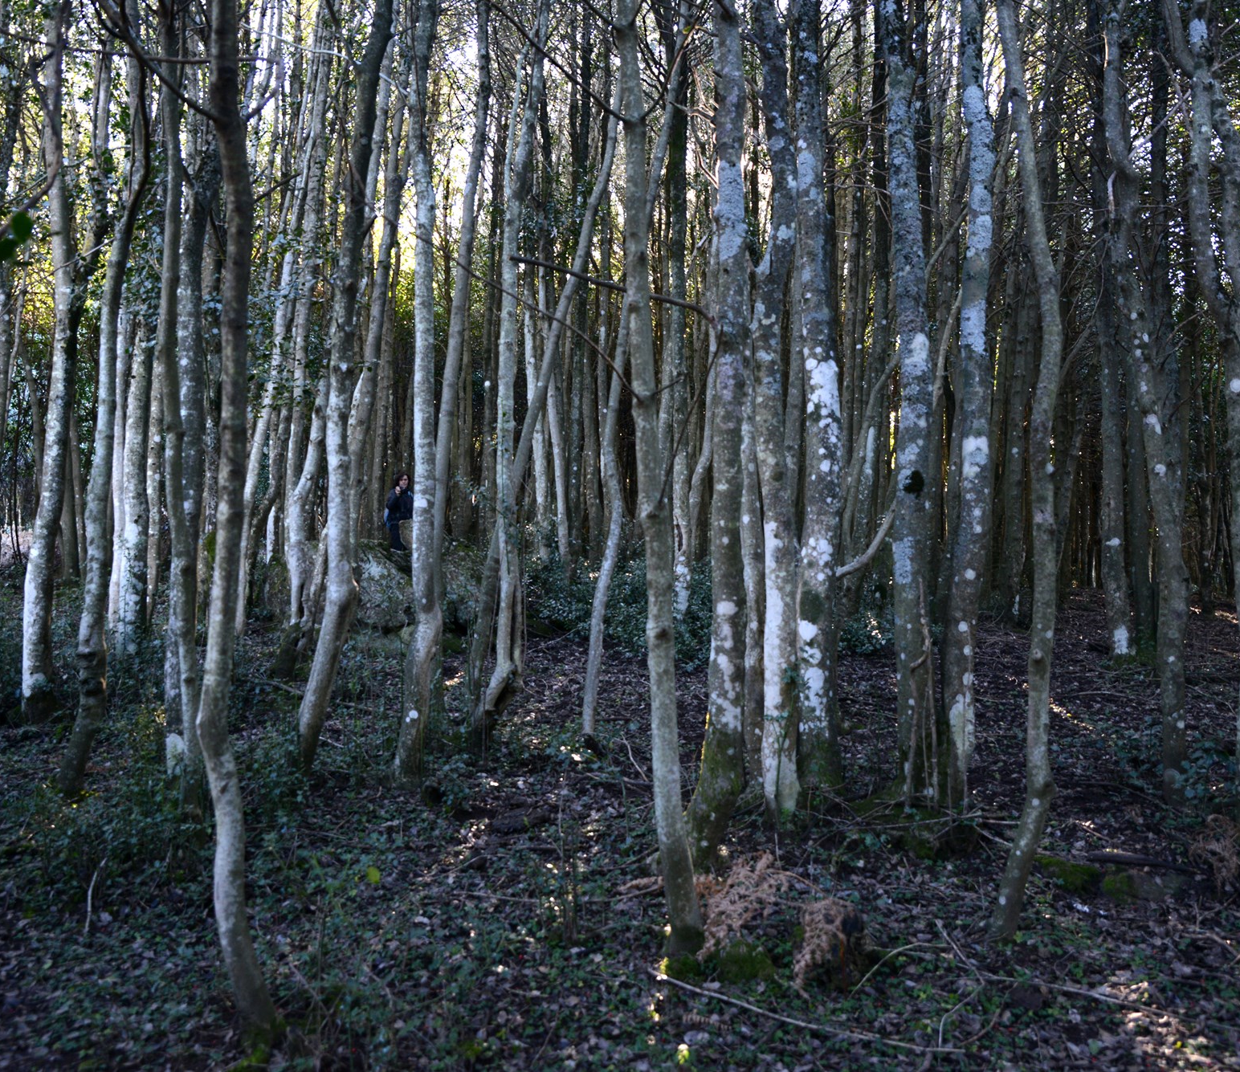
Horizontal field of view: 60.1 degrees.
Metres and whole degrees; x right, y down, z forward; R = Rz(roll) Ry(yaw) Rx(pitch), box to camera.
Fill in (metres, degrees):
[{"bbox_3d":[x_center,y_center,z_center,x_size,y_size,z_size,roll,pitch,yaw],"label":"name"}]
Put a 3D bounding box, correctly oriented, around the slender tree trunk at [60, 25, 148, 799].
[{"bbox_3d":[-3.279,-0.785,6.800,0.520,4.900,0.380,0,-2,0],"label":"slender tree trunk"}]

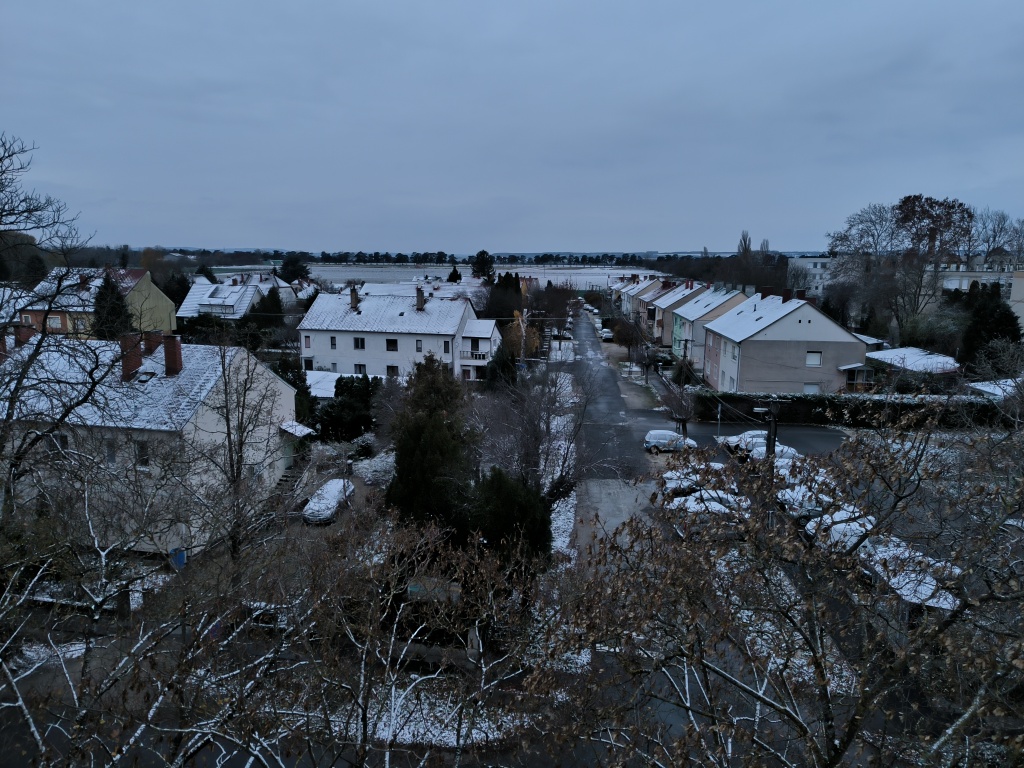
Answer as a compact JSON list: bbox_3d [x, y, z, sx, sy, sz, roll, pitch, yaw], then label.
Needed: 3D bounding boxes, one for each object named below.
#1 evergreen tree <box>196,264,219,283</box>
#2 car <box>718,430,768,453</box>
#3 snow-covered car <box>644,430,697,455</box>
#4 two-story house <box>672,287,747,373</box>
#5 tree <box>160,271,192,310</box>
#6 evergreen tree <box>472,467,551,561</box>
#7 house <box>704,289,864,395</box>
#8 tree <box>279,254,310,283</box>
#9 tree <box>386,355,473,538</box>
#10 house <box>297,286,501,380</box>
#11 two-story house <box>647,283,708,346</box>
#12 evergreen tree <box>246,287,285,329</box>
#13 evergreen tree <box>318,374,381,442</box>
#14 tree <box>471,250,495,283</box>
[{"bbox_3d":[-104.445,-35.583,241.894,8.550,10.120,8.550,0,10,0],"label":"evergreen tree"},{"bbox_3d":[17.766,4.229,54.020,4.350,1.500,1.760,0,10,0],"label":"car"},{"bbox_3d":[11.978,4.361,53.601,3.950,1.500,1.700,1,10,2],"label":"snow-covered car"},{"bbox_3d":[29.970,-8.514,100.263,11.800,10.300,14.700,1,10,3],"label":"two-story house"},{"bbox_3d":[-72.958,-19.153,153.056,7.810,10.500,7.810,0,10,0],"label":"tree"},{"bbox_3d":[-0.010,6.245,34.774,3.820,4.480,3.820,0,10,0],"label":"evergreen tree"},{"bbox_3d":[28.383,-4.139,75.930,12.350,10.320,15.180,1,10,2],"label":"house"},{"bbox_3d":[-49.976,-22.561,163.687,7.400,13.800,7.400,0,10,0],"label":"tree"},{"bbox_3d":[-4.269,2.994,36.747,4.300,9.200,4.300,0,10,0],"label":"tree"},{"bbox_3d":[-12.072,-5.289,82.177,22.200,10.200,10.600,3,11,15],"label":"house"},{"bbox_3d":[30.701,-12.289,121.733,11.800,10.300,14.500,1,10,3],"label":"two-story house"},{"bbox_3d":[-45.668,-13.856,131.398,7.070,8.310,7.070,0,10,0],"label":"evergreen tree"},{"bbox_3d":[-13.131,1.785,56.990,4.850,5.010,4.850,0,10,0],"label":"evergreen tree"},{"bbox_3d":[-7.286,-25.556,178.325,6.100,15.100,6.100,0,10,0],"label":"tree"}]

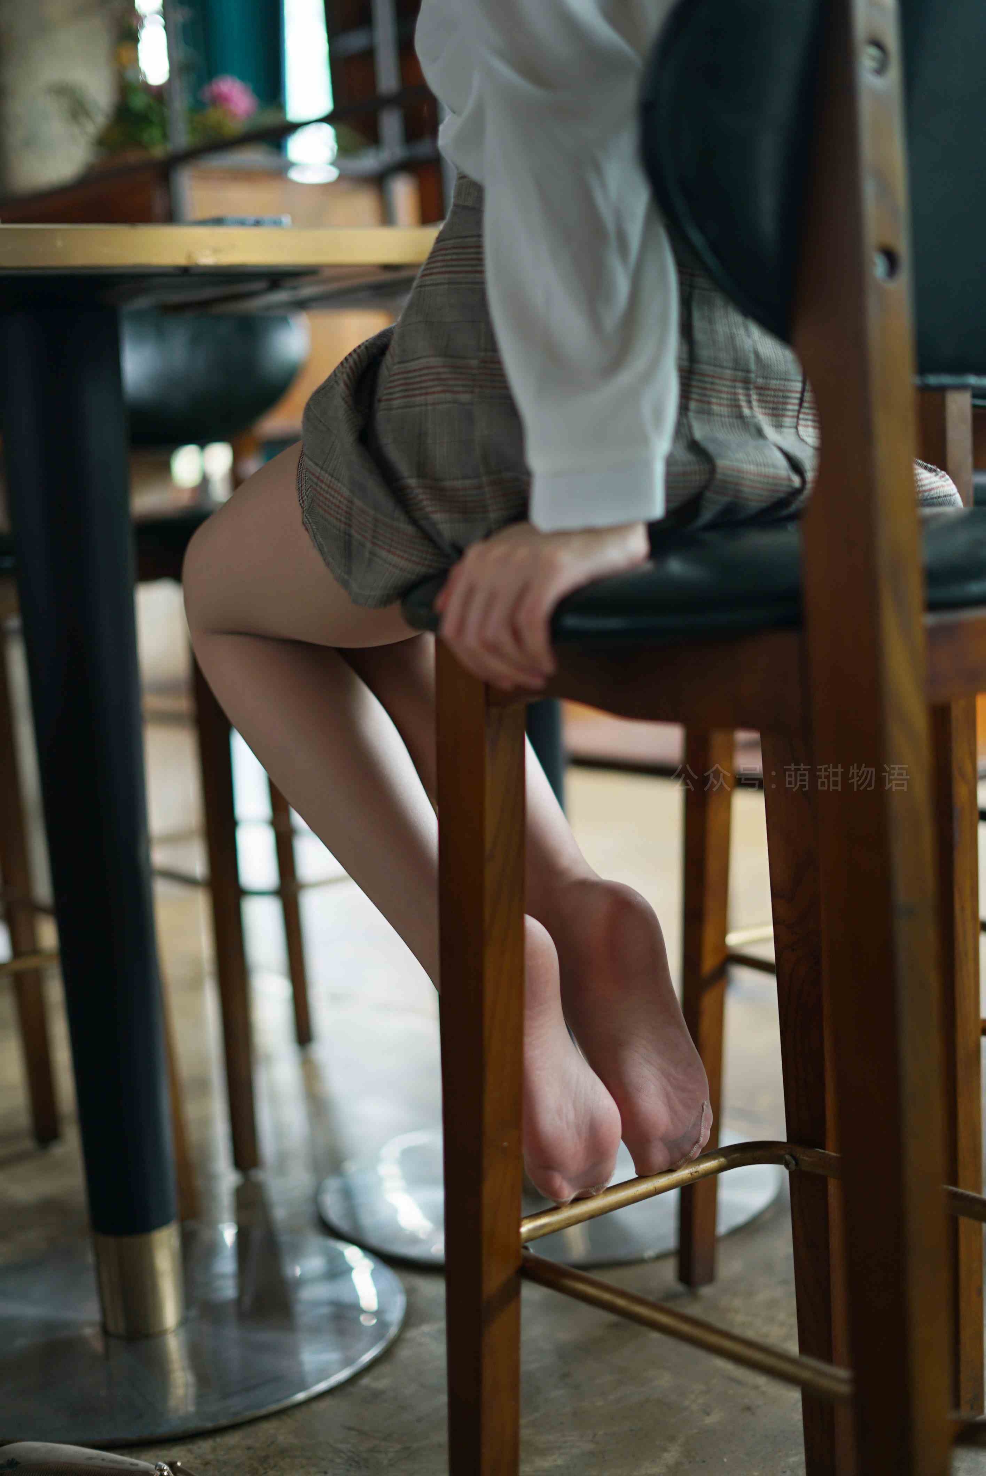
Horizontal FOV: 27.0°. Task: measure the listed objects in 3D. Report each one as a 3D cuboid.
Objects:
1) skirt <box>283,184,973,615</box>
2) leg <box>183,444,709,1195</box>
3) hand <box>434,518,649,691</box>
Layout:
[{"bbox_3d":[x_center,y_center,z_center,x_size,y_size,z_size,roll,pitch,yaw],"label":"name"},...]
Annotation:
[{"bbox_3d":[0.081,-0.237,1.363,0.410,0.280,0.370,3,9,40],"label":"skirt"},{"bbox_3d":[-0.026,0.048,1.475,0.400,0.530,0.230,3,9,40],"label":"leg"},{"bbox_3d":[0.025,-0.079,1.192,0.125,0.098,0.085,0,8,25],"label":"hand"}]

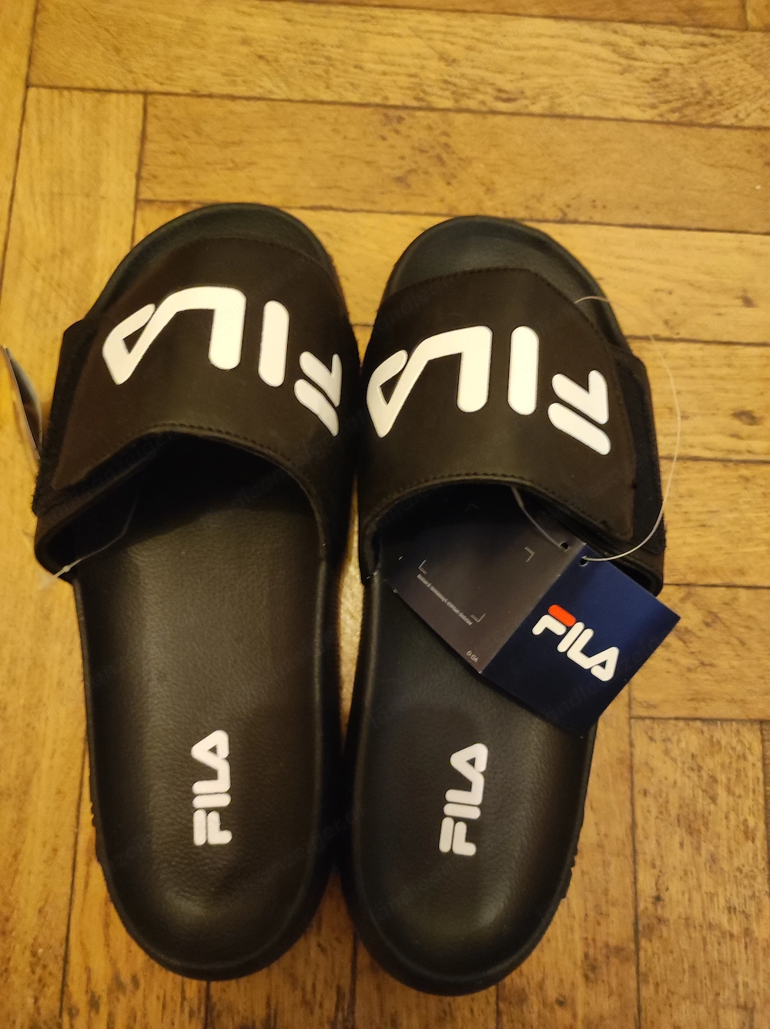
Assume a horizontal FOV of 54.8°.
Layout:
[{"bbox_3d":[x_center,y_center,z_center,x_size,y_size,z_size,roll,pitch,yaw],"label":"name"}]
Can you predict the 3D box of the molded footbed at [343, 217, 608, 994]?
[{"bbox_3d":[0.040,0.027,0.278,0.102,0.038,0.285,5,80,-2],"label":"molded footbed"}]

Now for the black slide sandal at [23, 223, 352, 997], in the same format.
[{"bbox_3d":[-0.062,0.017,0.247,0.108,0.082,0.279,-1,80,-2],"label":"black slide sandal"}]

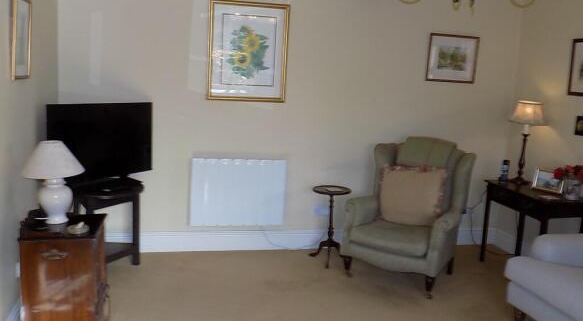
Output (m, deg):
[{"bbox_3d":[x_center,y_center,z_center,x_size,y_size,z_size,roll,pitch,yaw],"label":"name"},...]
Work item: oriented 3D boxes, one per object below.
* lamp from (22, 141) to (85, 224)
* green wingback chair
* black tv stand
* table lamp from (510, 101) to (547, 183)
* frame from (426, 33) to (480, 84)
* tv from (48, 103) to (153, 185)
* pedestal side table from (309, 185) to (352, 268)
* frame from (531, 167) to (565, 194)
[{"bbox_3d":[-1.273,0.113,2.726,0.303,0.446,0.303,1,9,-13],"label":"lamp"},{"bbox_3d":[0.921,0.372,3.936,0.801,1.065,0.815,9,10,32],"label":"green wingback chair"},{"bbox_3d":[-1.400,0.507,3.734,0.558,0.601,0.601,8,10,28],"label":"black tv stand"},{"bbox_3d":[1.998,-0.150,4.338,0.307,0.708,0.307,1,9,-13],"label":"table lamp"},{"bbox_3d":[1.447,-0.904,4.501,0.483,0.410,0.026,1,9,-13],"label":"frame"},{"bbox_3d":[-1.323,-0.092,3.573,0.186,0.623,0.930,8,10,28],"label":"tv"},{"bbox_3d":[0.318,0.534,4.172,0.329,0.608,0.329,3,8,0],"label":"pedestal side table"},{"bbox_3d":[2.093,0.172,4.112,0.079,0.162,0.250,-1,10,-27],"label":"frame"}]

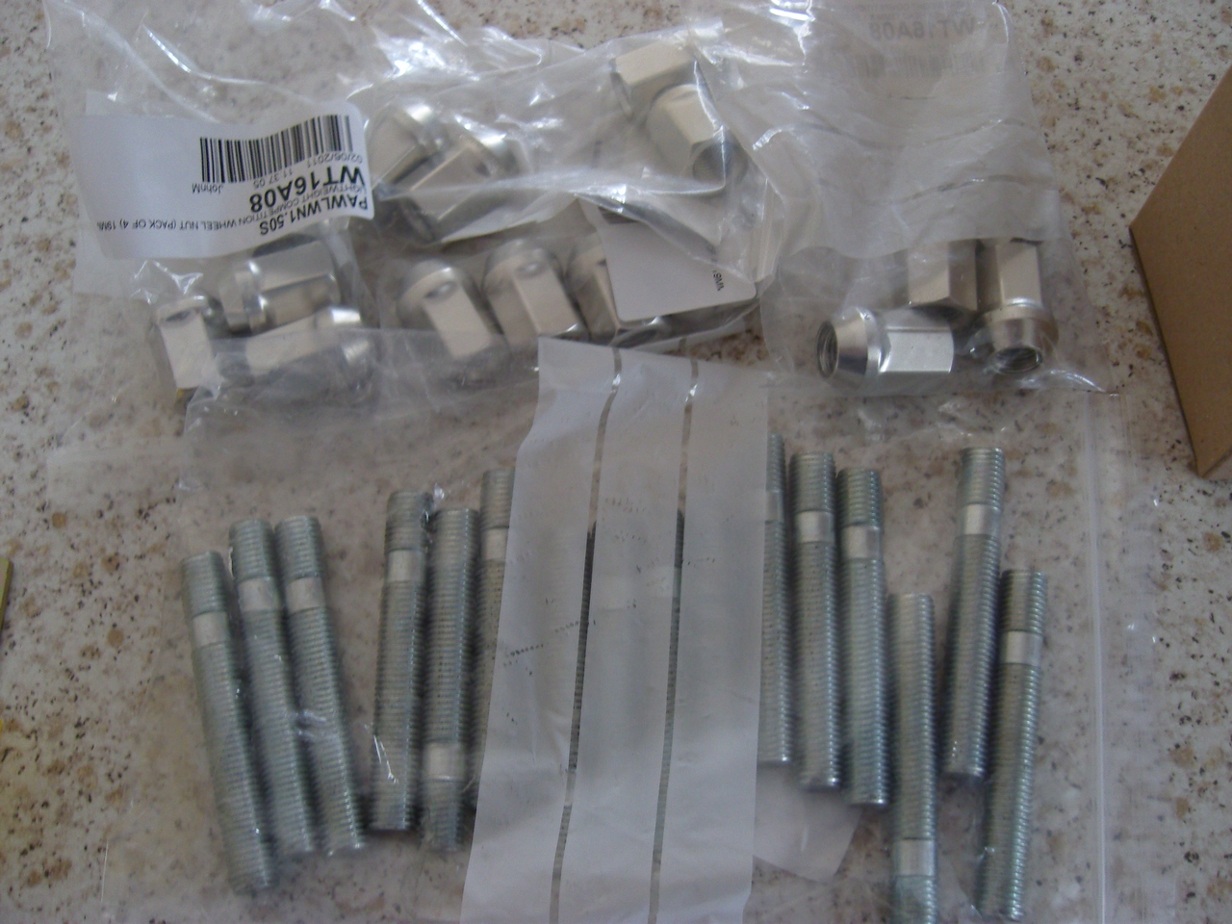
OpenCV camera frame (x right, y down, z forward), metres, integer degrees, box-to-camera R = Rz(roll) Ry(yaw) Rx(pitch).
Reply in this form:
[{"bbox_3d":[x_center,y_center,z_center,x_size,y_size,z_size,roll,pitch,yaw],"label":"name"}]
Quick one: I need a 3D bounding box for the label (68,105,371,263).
[{"bbox_3d":[-0.106,-0.076,0.326,0.076,0.008,0.039,-10,78,-3],"label":"label"}]

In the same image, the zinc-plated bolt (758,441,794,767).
[{"bbox_3d":[0.037,0.033,0.298,0.012,0.012,0.080,1,74,1],"label":"zinc-plated bolt"}]

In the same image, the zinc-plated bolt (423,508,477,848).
[{"bbox_3d":[-0.040,0.052,0.293,0.012,0.012,0.080,-1,73,0],"label":"zinc-plated bolt"}]

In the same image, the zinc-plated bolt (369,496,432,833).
[{"bbox_3d":[-0.052,0.048,0.295,0.012,0.012,0.080,0,73,0],"label":"zinc-plated bolt"}]

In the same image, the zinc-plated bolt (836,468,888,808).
[{"bbox_3d":[0.060,0.042,0.296,0.012,0.012,0.080,2,73,1],"label":"zinc-plated bolt"}]

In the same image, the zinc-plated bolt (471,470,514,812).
[{"bbox_3d":[-0.028,0.042,0.296,0.012,0.012,0.080,0,73,0],"label":"zinc-plated bolt"}]

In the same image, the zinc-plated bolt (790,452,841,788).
[{"bbox_3d":[0.049,0.038,0.296,0.012,0.012,0.080,2,74,1],"label":"zinc-plated bolt"}]

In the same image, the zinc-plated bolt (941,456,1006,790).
[{"bbox_3d":[0.088,0.037,0.298,0.012,0.012,0.080,8,73,2],"label":"zinc-plated bolt"}]

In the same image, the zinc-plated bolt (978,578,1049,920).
[{"bbox_3d":[0.095,0.066,0.289,0.012,0.012,0.080,9,73,3],"label":"zinc-plated bolt"}]

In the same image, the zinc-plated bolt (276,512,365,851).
[{"bbox_3d":[-0.072,0.053,0.292,0.012,0.012,0.080,-11,74,-3],"label":"zinc-plated bolt"}]

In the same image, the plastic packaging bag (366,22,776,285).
[{"bbox_3d":[-0.012,-0.082,0.322,0.105,0.030,0.062,-5,74,-1],"label":"plastic packaging bag"}]

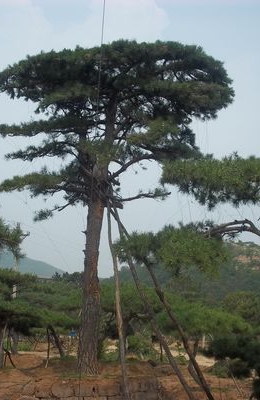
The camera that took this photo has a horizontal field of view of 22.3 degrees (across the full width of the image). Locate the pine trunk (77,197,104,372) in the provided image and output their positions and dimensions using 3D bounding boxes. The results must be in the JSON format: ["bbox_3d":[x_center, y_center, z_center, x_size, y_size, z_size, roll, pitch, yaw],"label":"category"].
[{"bbox_3d":[-0.870,1.947,15.000,0.470,4.080,0.460,3,-10,-3],"label":"pine trunk"}]

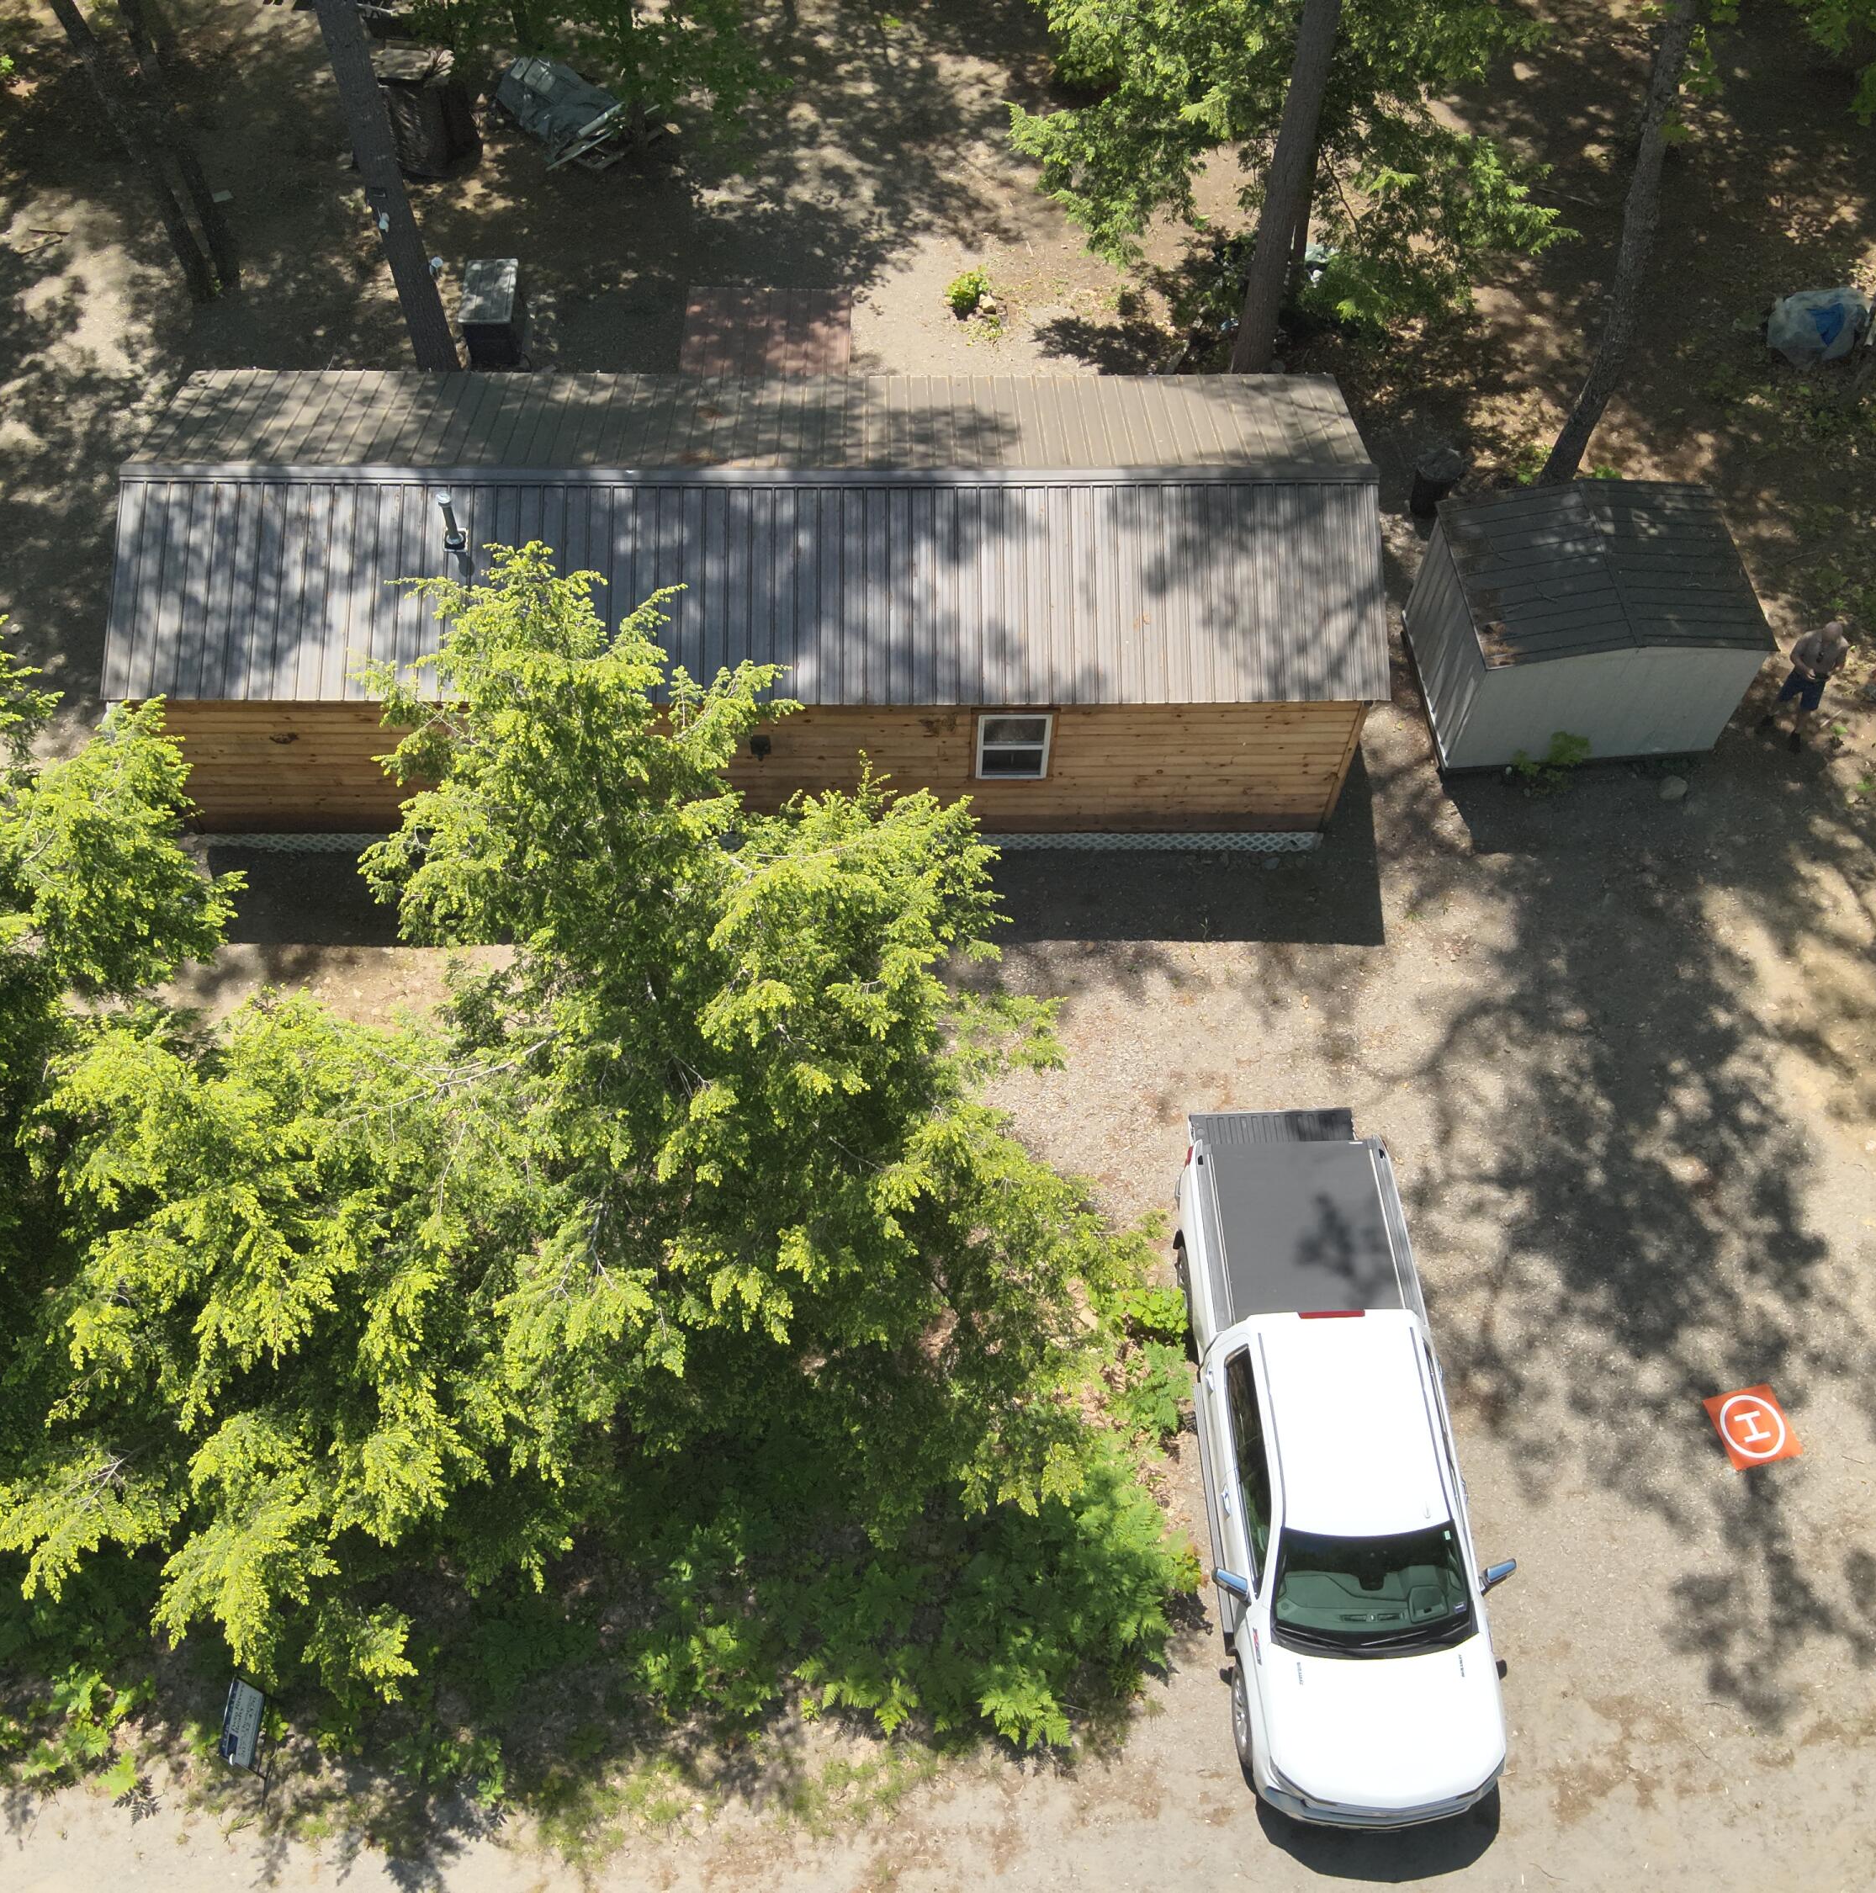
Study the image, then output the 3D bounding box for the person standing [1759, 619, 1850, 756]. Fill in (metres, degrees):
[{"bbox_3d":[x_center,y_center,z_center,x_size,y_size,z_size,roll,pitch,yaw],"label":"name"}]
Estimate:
[{"bbox_3d":[9.856,-2.956,19.838,0.580,1.750,0.500,18,62,10],"label":"person standing"}]

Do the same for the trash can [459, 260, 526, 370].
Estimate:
[{"bbox_3d":[-5.935,-8.425,23.421,0.700,0.810,1.120,0,61,0],"label":"trash can"}]

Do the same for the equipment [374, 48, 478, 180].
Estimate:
[{"bbox_3d":[-7.296,-11.902,24.985,1.150,1.500,0.850,0,61,0],"label":"equipment"}]

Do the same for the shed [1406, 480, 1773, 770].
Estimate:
[{"bbox_3d":[7.345,-3.695,20.046,3.173,2.102,2.382,-4,61,-3],"label":"shed"}]

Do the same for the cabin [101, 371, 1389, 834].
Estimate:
[{"bbox_3d":[-1.873,-3.814,19.014,12.510,3.808,4.459,0,61,0],"label":"cabin"}]

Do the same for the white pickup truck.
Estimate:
[{"bbox_3d":[3.474,4.358,15.588,2.300,1.920,6.350,-3,61,-2],"label":"white pickup truck"}]

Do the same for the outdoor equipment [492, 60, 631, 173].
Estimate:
[{"bbox_3d":[-5.436,-12.019,25.471,1.300,0.780,1.550,-36,67,-18],"label":"outdoor equipment"}]

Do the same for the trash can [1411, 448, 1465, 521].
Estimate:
[{"bbox_3d":[6.211,-5.786,21.898,0.580,0.930,0.580,0,61,0],"label":"trash can"}]

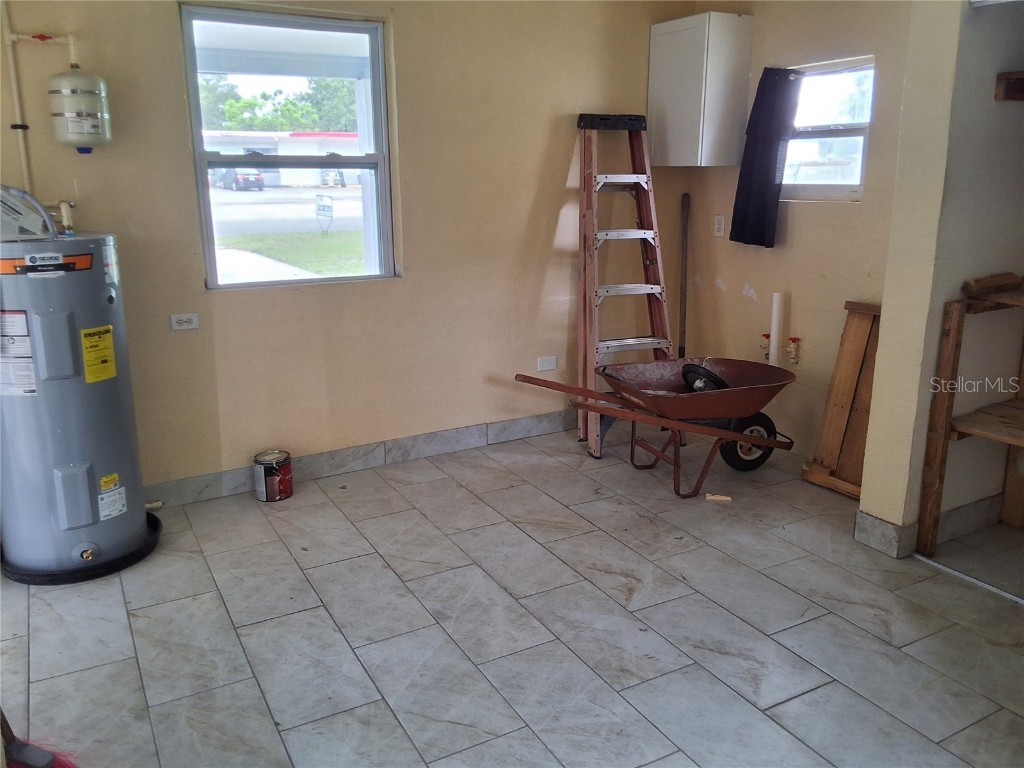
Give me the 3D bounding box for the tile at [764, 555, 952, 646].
[{"bbox_3d":[1.218,0.767,2.970,0.301,0.010,0.604,-8,17,-28],"label":"tile"}]

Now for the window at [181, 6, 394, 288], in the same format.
[{"bbox_3d":[-0.990,-1.061,3.801,0.910,1.185,0.085,-9,17,-29],"label":"window"}]

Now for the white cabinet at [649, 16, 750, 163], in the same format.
[{"bbox_3d":[1.020,-1.588,4.553,0.317,0.758,0.452,-8,17,-28],"label":"white cabinet"}]

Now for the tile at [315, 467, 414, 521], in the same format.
[{"bbox_3d":[-0.712,0.528,3.950,0.301,0.010,0.600,-8,17,-28],"label":"tile"}]

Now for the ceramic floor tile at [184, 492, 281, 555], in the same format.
[{"bbox_3d":[-1.251,0.615,3.664,0.305,0.010,0.589,-8,17,-28],"label":"ceramic floor tile"}]

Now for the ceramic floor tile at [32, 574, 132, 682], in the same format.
[{"bbox_3d":[-1.470,0.819,2.816,0.301,0.010,0.604,-8,17,-28],"label":"ceramic floor tile"}]

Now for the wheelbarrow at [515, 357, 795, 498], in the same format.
[{"bbox_3d":[0.785,0.204,4.008,1.405,0.570,0.650,-5,16,-18],"label":"wheelbarrow"}]

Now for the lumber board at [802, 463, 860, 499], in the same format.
[{"bbox_3d":[1.573,0.488,3.946,0.090,0.050,0.420,-8,17,-28],"label":"lumber board"}]

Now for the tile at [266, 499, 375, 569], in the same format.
[{"bbox_3d":[-0.834,0.643,3.551,0.305,0.010,0.611,-8,17,-28],"label":"tile"}]

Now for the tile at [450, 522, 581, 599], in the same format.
[{"bbox_3d":[0.003,0.694,3.311,0.301,0.010,0.607,-8,17,-28],"label":"tile"}]

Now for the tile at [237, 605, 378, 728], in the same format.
[{"bbox_3d":[-0.658,0.886,2.637,0.305,0.010,0.611,-8,17,-28],"label":"tile"}]

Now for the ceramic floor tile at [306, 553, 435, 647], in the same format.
[{"bbox_3d":[-0.529,0.773,3.015,0.301,0.010,0.607,-8,17,-28],"label":"ceramic floor tile"}]

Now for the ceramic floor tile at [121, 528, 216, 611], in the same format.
[{"bbox_3d":[-1.370,0.723,3.261,0.305,0.010,0.611,-8,17,-28],"label":"ceramic floor tile"}]

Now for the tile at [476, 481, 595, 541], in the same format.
[{"bbox_3d":[0.105,0.579,3.732,0.303,0.010,0.605,-8,17,-28],"label":"tile"}]

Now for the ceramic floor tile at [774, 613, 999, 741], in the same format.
[{"bbox_3d":[1.132,0.889,2.563,0.301,0.010,0.607,-8,17,-28],"label":"ceramic floor tile"}]

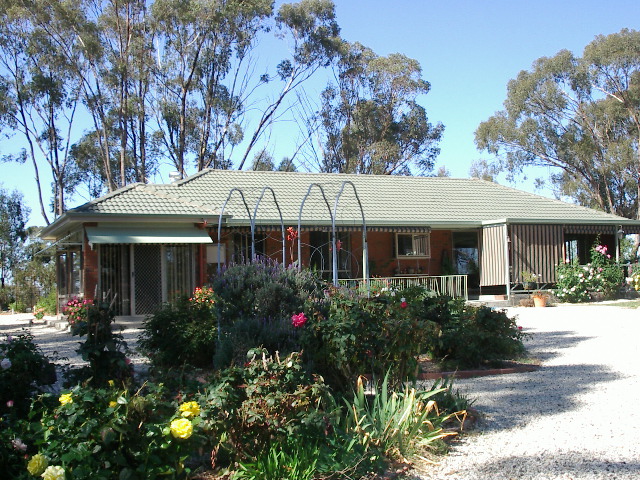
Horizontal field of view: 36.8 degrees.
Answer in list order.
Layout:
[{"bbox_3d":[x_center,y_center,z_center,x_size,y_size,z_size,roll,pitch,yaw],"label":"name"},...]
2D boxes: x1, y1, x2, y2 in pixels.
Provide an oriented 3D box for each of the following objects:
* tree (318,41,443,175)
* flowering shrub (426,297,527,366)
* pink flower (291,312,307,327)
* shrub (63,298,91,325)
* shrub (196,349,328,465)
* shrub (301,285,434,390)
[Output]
[{"bbox_3d":[3.055,-4.131,47.000,6.400,12.000,6.200,-1,-1,4],"label":"tree"},{"bbox_3d":[2.202,1.311,13.700,1.500,1.030,1.350,-1,-1,9],"label":"flowering shrub"},{"bbox_3d":[-0.197,0.728,8.800,0.140,0.130,0.120,-1,-1,-1],"label":"pink flower"},{"bbox_3d":[-5.192,1.525,20.500,0.600,0.560,0.550,0,-1,-14],"label":"shrub"},{"bbox_3d":[-0.427,1.274,7.400,1.030,0.880,0.950,-1,-1,-3],"label":"shrub"},{"bbox_3d":[0.484,1.045,9.800,1.360,1.180,1.200,-1,-1,3],"label":"shrub"}]

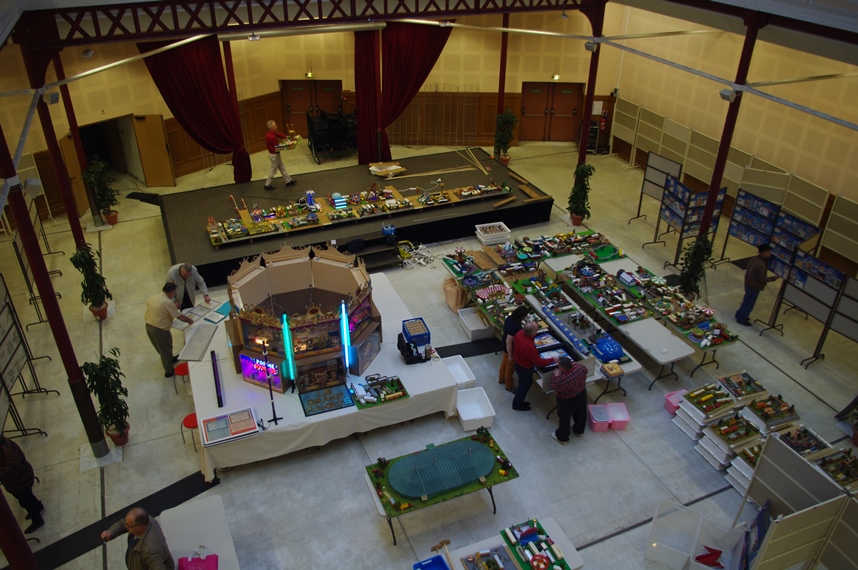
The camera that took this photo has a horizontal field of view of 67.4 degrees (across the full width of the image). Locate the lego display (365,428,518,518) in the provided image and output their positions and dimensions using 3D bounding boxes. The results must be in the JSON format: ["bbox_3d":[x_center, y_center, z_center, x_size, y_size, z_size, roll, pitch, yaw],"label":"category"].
[{"bbox_3d":[0.180,2.336,8.328,1.790,0.270,0.900,-12,33,-21],"label":"lego display"}]

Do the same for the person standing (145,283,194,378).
[{"bbox_3d":[-4.628,0.760,11.521,0.740,1.670,0.500,-10,31,-17],"label":"person standing"}]

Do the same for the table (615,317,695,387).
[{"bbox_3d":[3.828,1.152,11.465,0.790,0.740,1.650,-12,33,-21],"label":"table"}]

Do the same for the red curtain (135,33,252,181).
[{"bbox_3d":[-5.736,-4.181,16.025,2.200,3.750,0.350,-12,33,-21],"label":"red curtain"}]

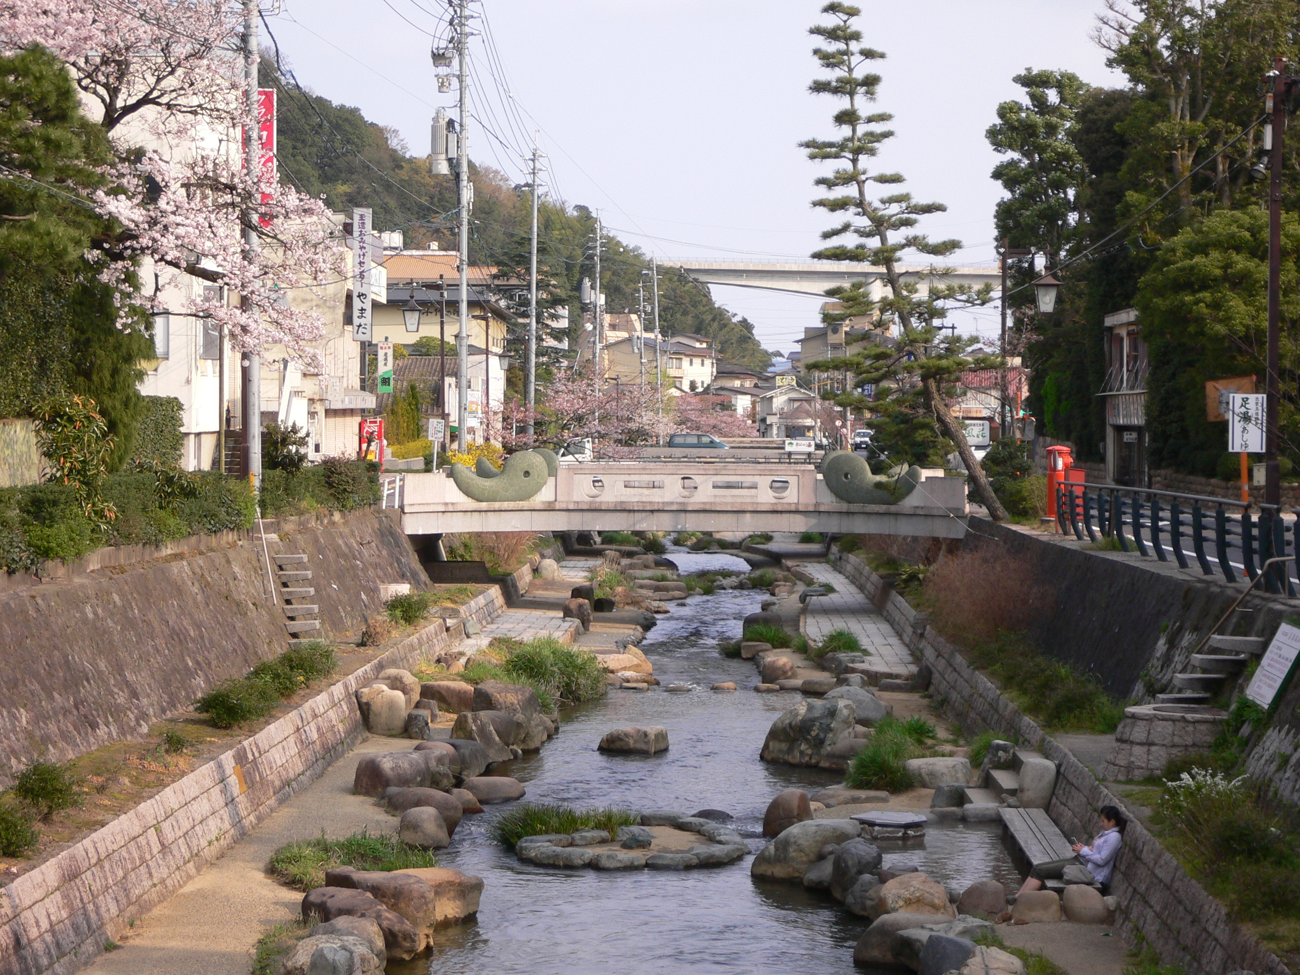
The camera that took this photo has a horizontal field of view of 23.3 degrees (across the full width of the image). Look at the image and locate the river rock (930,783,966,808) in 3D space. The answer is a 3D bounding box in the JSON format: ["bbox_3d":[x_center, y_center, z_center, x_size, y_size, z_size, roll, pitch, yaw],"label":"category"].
[{"bbox_3d":[3.531,3.651,37.300,0.440,0.310,0.420,0,1,1],"label":"river rock"}]

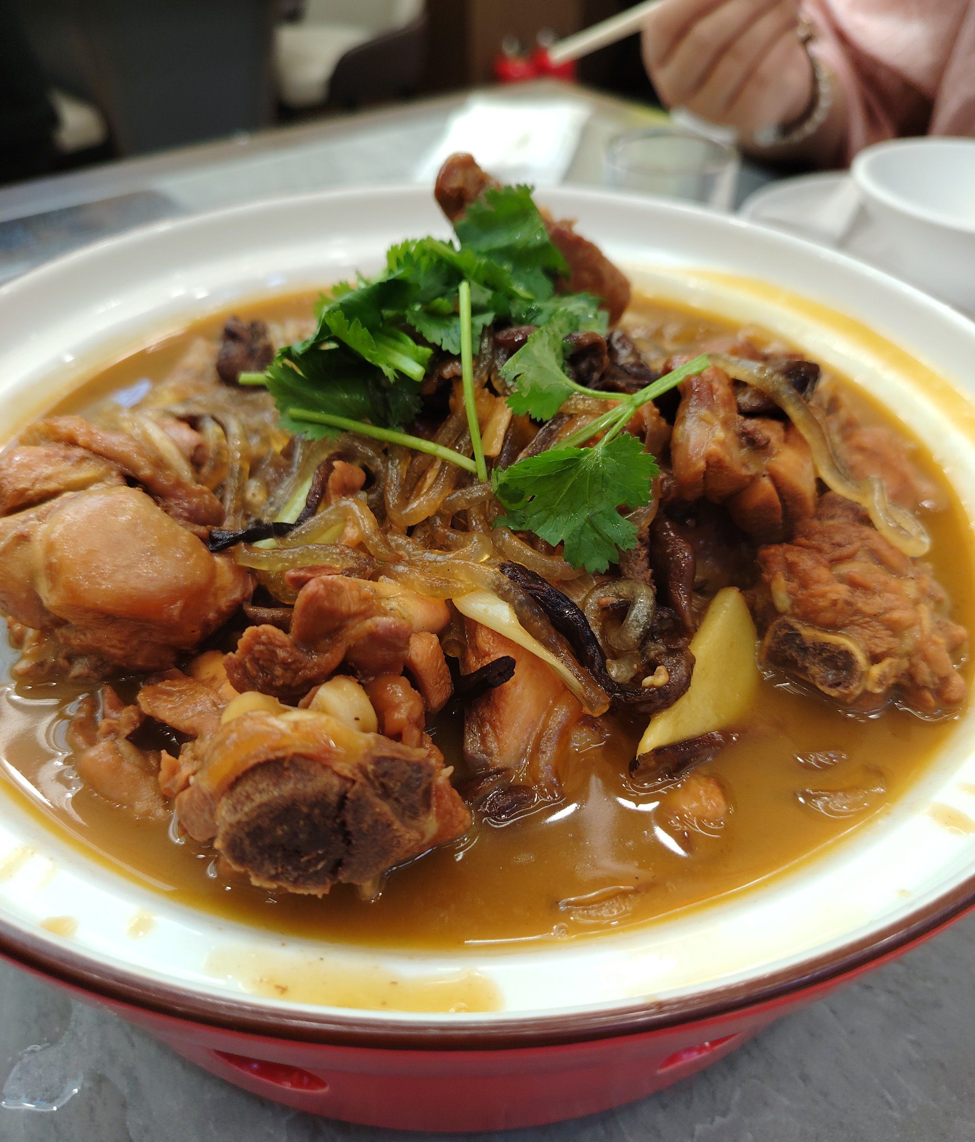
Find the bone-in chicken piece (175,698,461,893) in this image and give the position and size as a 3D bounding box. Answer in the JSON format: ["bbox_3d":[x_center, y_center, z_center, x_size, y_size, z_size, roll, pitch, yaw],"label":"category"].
[{"bbox_3d":[-0.029,0.038,0.159,0.047,0.030,0.030,-7,44,-9],"label":"bone-in chicken piece"}]

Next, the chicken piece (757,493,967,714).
[{"bbox_3d":[0.080,0.006,0.193,0.041,0.033,0.036,9,44,9],"label":"chicken piece"}]

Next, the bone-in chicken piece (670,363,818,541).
[{"bbox_3d":[0.060,-0.027,0.210,0.031,0.032,0.031,1,43,0],"label":"bone-in chicken piece"}]

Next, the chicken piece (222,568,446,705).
[{"bbox_3d":[-0.029,0.013,0.176,0.041,0.024,0.027,-12,44,-13],"label":"chicken piece"}]

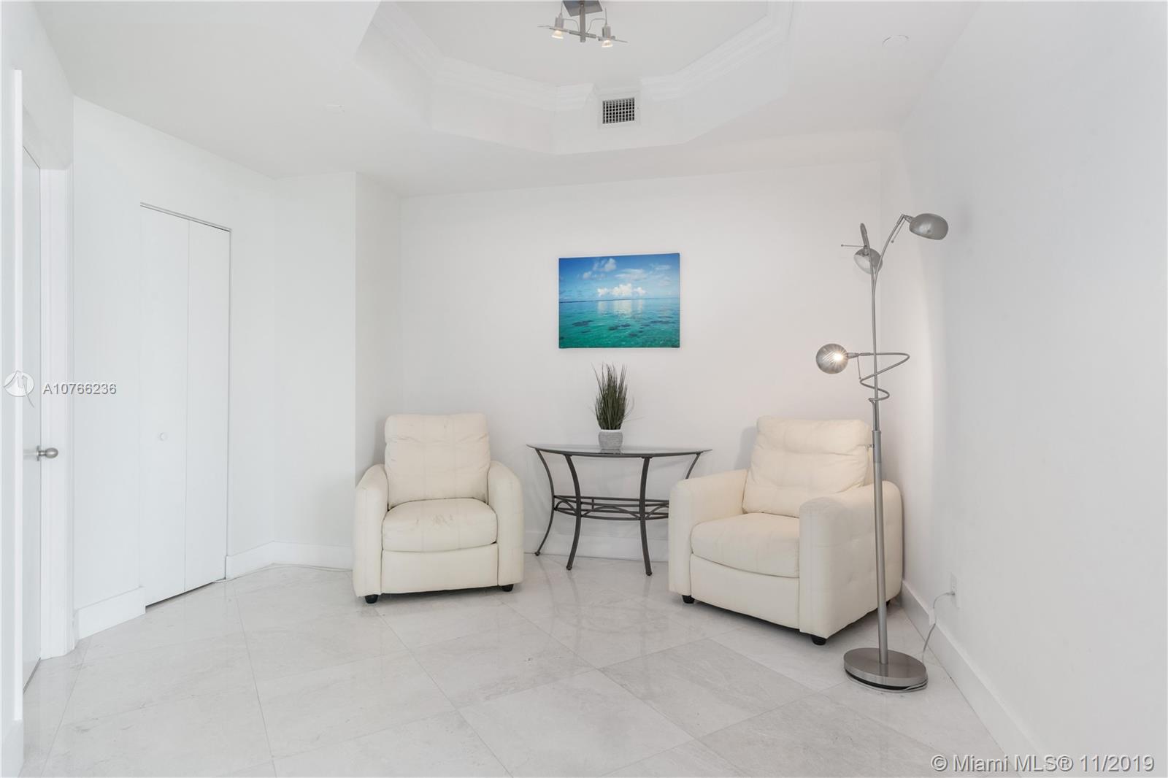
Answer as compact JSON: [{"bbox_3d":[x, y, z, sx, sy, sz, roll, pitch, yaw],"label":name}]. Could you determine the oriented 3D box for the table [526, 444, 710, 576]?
[{"bbox_3d":[0.156,0.757,4.057,1.230,0.742,0.470,0,0,14],"label":"table"}]

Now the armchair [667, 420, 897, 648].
[{"bbox_3d":[1.074,0.650,3.430,0.880,0.965,0.890,0,0,-43],"label":"armchair"}]

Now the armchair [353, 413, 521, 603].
[{"bbox_3d":[-0.887,0.643,3.905,0.890,0.965,0.880,0,0,-17],"label":"armchair"}]

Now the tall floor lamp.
[{"bbox_3d":[1.172,0.218,2.603,0.510,1.835,0.460,0,0,14],"label":"tall floor lamp"}]

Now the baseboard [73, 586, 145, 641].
[{"bbox_3d":[-2.251,1.056,3.088,0.020,0.137,0.360,0,0,14],"label":"baseboard"}]

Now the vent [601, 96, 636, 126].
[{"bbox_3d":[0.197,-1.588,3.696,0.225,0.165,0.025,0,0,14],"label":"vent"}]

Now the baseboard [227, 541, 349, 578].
[{"bbox_3d":[-1.771,1.054,3.946,0.610,0.137,0.400,0,0,14],"label":"baseboard"}]

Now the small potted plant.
[{"bbox_3d":[0.175,0.110,4.133,0.245,0.559,0.240,0,0,0],"label":"small potted plant"}]

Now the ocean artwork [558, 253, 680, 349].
[{"bbox_3d":[0.227,-0.574,4.289,0.815,0.609,0.035,0,0,14],"label":"ocean artwork"}]

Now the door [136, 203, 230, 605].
[{"bbox_3d":[-2.184,0.093,3.586,0.040,2.040,0.575,0,0,14],"label":"door"}]

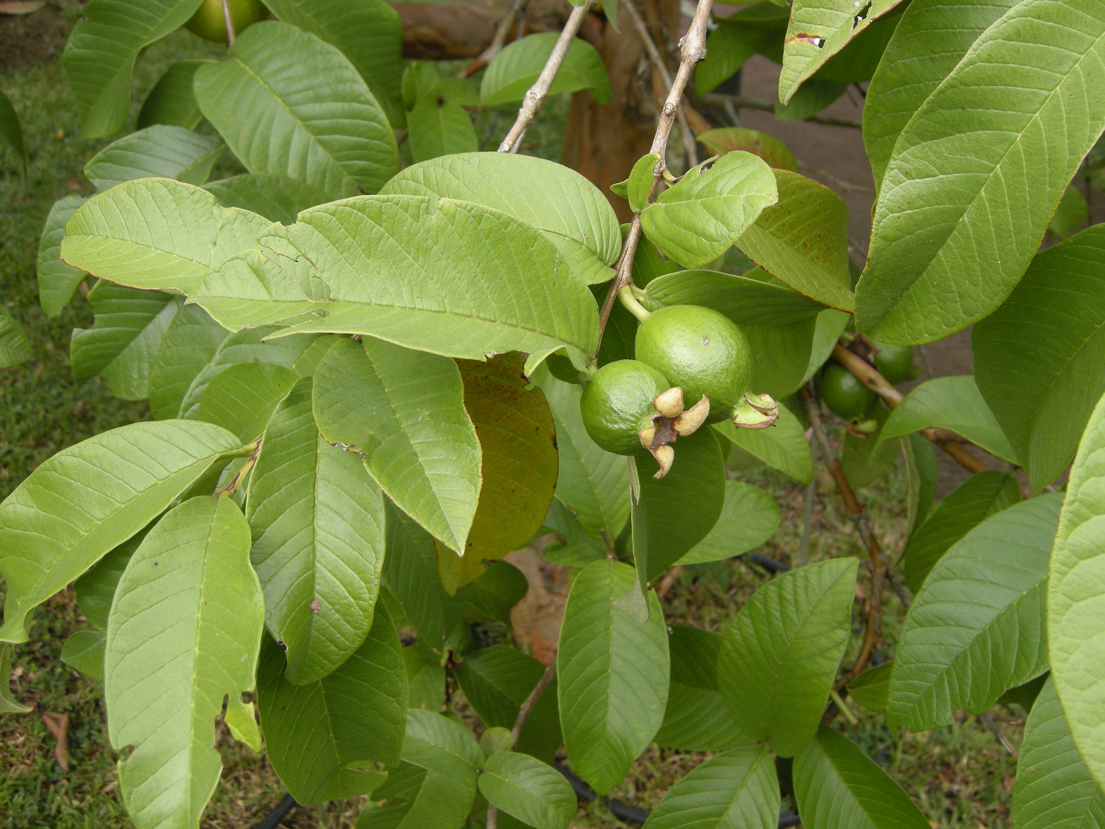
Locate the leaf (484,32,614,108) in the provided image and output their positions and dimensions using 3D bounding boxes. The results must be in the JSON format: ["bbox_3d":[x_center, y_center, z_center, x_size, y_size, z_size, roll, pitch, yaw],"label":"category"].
[{"bbox_3d":[-0.005,-0.258,0.840,0.100,0.030,0.055,-2,53,-1],"label":"leaf"}]

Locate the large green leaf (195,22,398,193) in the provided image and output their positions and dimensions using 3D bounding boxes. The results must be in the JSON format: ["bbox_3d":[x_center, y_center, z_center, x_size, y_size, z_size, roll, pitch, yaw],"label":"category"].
[{"bbox_3d":[-0.121,-0.137,0.524,0.066,0.016,0.117,-38,74,-24],"label":"large green leaf"}]

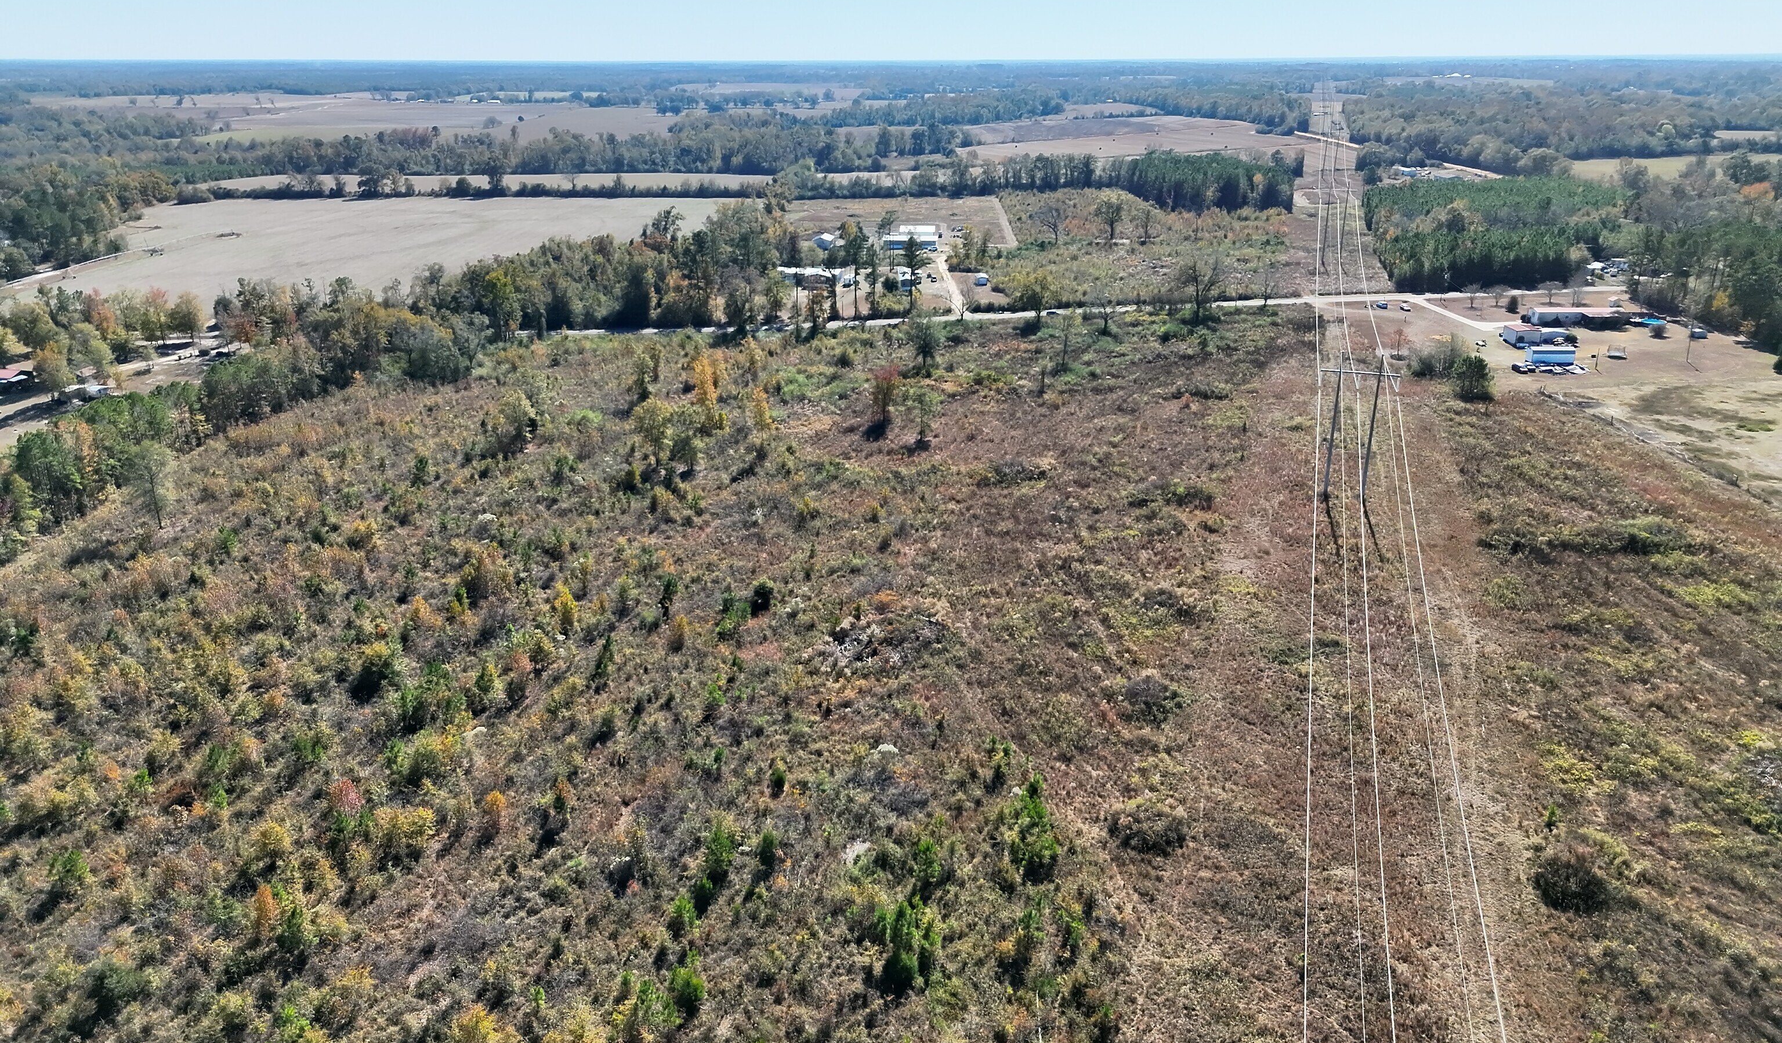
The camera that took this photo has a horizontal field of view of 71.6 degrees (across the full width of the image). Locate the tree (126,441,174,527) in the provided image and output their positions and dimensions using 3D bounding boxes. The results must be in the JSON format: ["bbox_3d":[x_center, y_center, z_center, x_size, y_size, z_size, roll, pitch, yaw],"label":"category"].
[{"bbox_3d":[-116.982,-5.531,195.525,6.334,14.215,6.334,0,21,0],"label":"tree"}]

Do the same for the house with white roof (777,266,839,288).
[{"bbox_3d":[-27.595,-81.959,410.765,20.000,4.500,8.500,3,21,8],"label":"house with white roof"}]

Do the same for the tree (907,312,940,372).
[{"bbox_3d":[7.616,-42.891,294.332,7.282,13.778,7.282,0,21,0],"label":"tree"}]

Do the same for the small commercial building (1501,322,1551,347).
[{"bbox_3d":[164.431,-48.215,321.020,7.800,4.400,8.000,-2,21,-5],"label":"small commercial building"}]

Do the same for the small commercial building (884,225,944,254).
[{"bbox_3d":[7.925,-111.023,484.147,20.700,6.800,19.000,0,21,0],"label":"small commercial building"}]

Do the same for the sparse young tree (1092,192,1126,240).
[{"bbox_3d":[87.466,-122.371,496.741,12.684,18.885,12.684,0,21,0],"label":"sparse young tree"}]

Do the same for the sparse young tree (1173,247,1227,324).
[{"bbox_3d":[85.802,-65.660,343.888,14.306,21.056,14.306,0,21,0],"label":"sparse young tree"}]

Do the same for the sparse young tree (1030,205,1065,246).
[{"bbox_3d":[61.576,-117.206,488.534,13.105,15.108,13.105,0,21,0],"label":"sparse young tree"}]

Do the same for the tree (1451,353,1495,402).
[{"bbox_3d":[126.498,-31.376,268.678,8.579,10.075,8.579,0,21,0],"label":"tree"}]

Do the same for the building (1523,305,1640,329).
[{"bbox_3d":[192.974,-57.597,345.548,25.000,4.500,9.000,0,21,0],"label":"building"}]

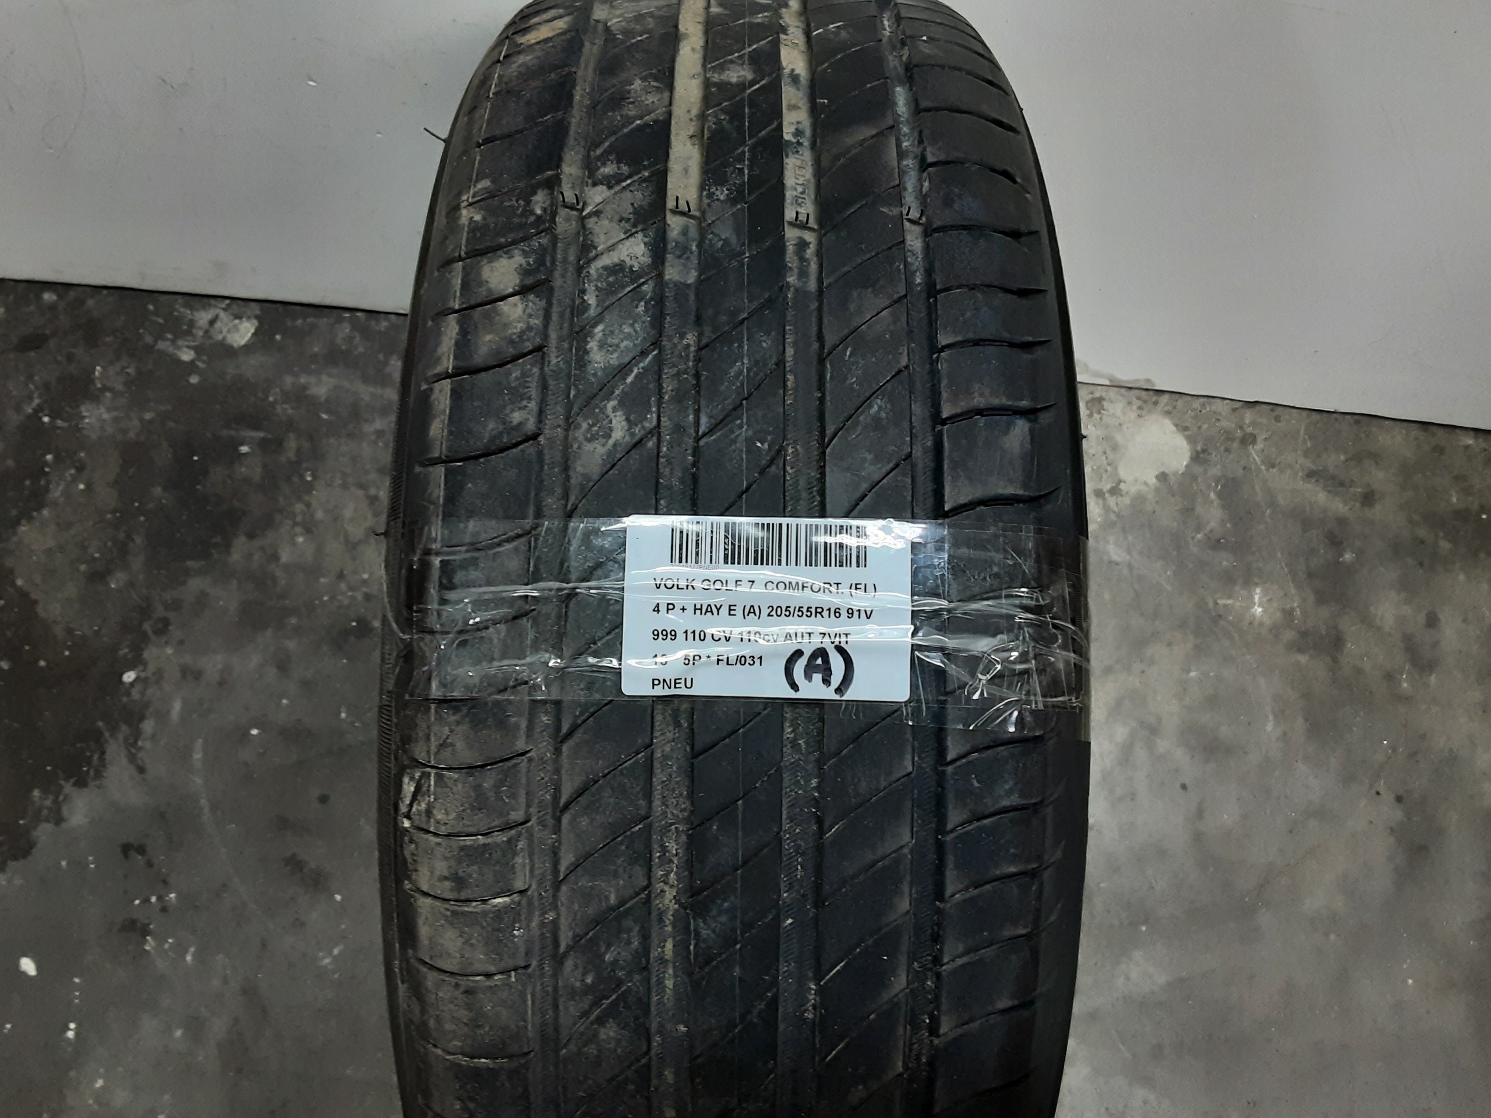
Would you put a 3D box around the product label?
[{"bbox_3d":[0.006,0.013,0.309,0.076,0.002,0.049,1,84,1],"label":"product label"}]

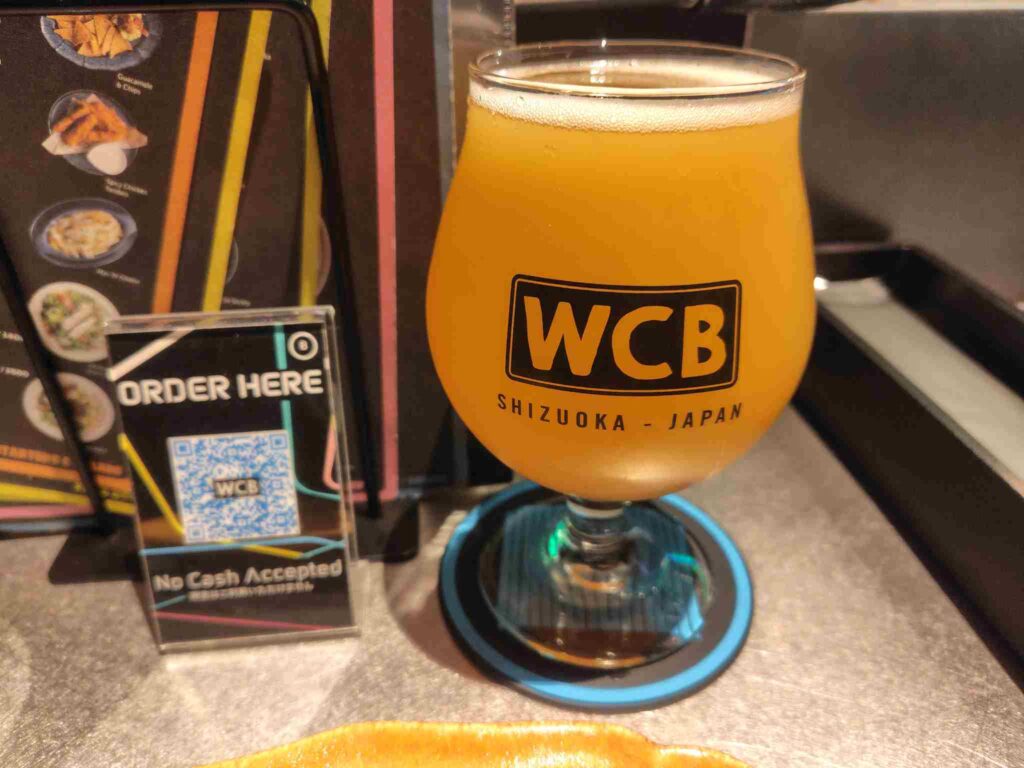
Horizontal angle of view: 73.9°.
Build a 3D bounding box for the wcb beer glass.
[{"bbox_3d":[0.026,-0.003,0.182,0.092,0.151,0.092,4,34,7],"label":"wcb beer glass"}]

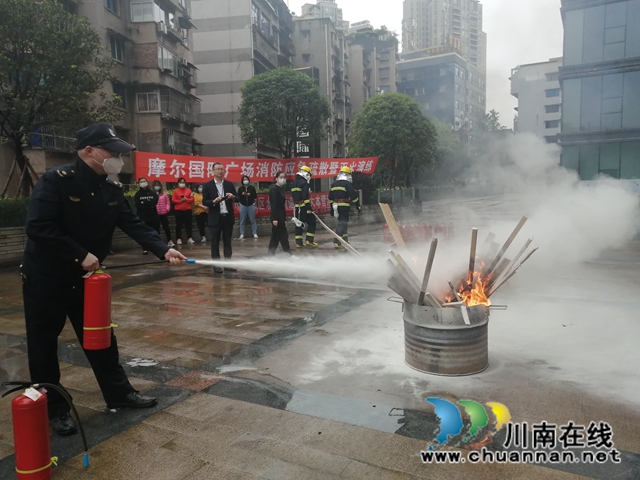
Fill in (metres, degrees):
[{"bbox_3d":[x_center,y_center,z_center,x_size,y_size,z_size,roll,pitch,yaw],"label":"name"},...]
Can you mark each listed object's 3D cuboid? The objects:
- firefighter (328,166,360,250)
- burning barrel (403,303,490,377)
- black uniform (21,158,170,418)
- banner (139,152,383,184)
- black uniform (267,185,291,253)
[{"bbox_3d":[0.512,-0.721,10.250,0.640,1.720,0.480,2,7,30],"label":"firefighter"},{"bbox_3d":[0.913,0.653,3.494,0.595,0.467,0.595,-2,6,0],"label":"burning barrel"},{"bbox_3d":[-1.260,0.262,2.788,0.660,1.450,0.580,1,7,27],"label":"black uniform"},{"bbox_3d":[-1.058,-2.303,15.100,0.150,0.750,10.050,3,8,40],"label":"banner"},{"bbox_3d":[-0.806,-0.421,9.450,0.430,1.370,0.450,1,7,25],"label":"black uniform"}]

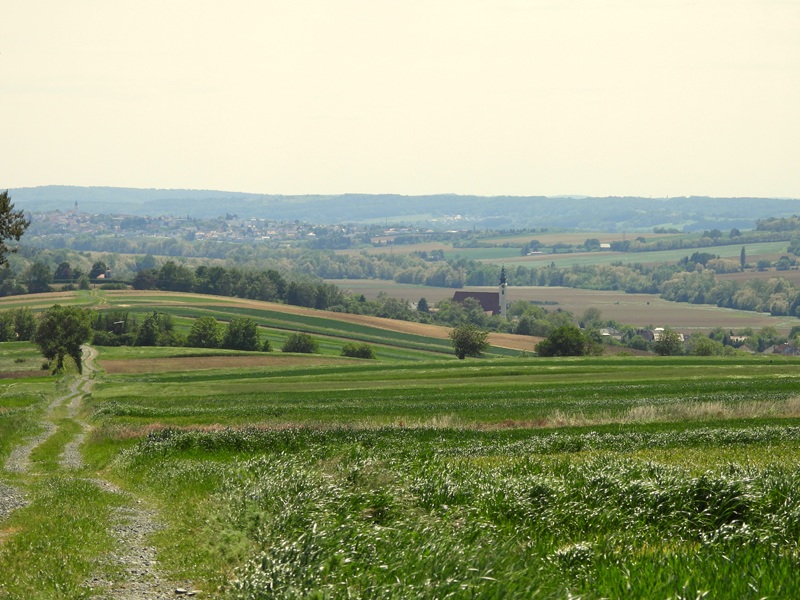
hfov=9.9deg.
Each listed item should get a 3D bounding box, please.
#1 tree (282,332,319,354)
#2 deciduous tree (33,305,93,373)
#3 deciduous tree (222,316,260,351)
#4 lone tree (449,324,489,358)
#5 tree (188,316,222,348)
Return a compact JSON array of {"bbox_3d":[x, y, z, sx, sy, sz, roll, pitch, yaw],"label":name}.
[{"bbox_3d":[-17.610,7.580,810.000,6.660,3.770,6.330,0,1,0],"label":"tree"},{"bbox_3d":[-42.440,4.960,580.000,7.470,8.780,7.090,0,1,0],"label":"deciduous tree"},{"bbox_3d":[-28.300,5.990,820.000,6.740,6.120,6.400,0,1,0],"label":"deciduous tree"},{"bbox_3d":[11.170,6.560,740.000,6.640,5.920,6.310,0,1,0],"label":"lone tree"},{"bbox_3d":[-35.110,5.840,830.000,6.110,5.750,5.800,0,1,0],"label":"tree"}]

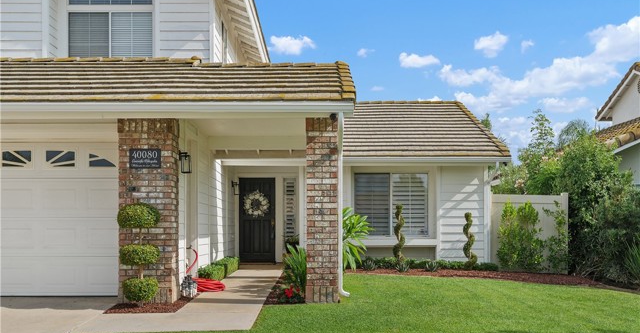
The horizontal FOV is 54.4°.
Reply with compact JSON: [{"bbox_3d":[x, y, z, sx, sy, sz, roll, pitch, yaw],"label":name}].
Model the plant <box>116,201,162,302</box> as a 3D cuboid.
[{"bbox_3d":[-2.323,1.131,8.000,0.550,1.330,0.530,0,-3,0],"label":"plant"}]

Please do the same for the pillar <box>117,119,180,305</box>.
[{"bbox_3d":[-2.367,0.619,8.460,0.730,2.450,0.380,0,-3,0],"label":"pillar"}]

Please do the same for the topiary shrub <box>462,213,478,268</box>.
[{"bbox_3d":[3.050,1.495,12.600,0.290,1.150,0.290,0,0,-2],"label":"topiary shrub"}]

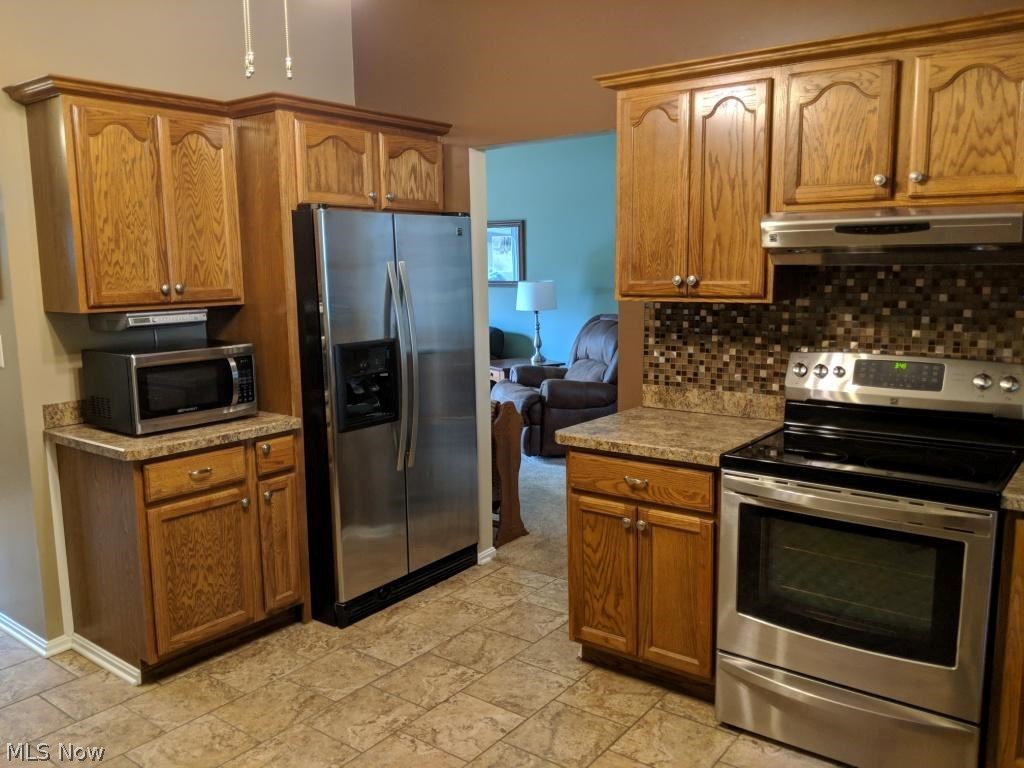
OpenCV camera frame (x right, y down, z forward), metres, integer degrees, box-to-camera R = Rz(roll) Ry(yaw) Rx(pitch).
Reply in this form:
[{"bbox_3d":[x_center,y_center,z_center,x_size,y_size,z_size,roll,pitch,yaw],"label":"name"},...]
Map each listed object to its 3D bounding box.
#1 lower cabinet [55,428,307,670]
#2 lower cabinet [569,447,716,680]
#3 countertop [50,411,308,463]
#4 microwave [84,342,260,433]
[{"bbox_3d":[-1.353,0.612,3.321,0.596,0.836,0.708,6,11,37],"label":"lower cabinet"},{"bbox_3d":[0.633,0.603,3.057,0.567,0.809,0.647,6,11,37],"label":"lower cabinet"},{"bbox_3d":[-1.359,0.184,3.234,0.624,0.040,0.746,6,11,37],"label":"countertop"},{"bbox_3d":[-1.408,0.000,3.305,0.413,0.306,0.506,6,11,39],"label":"microwave"}]

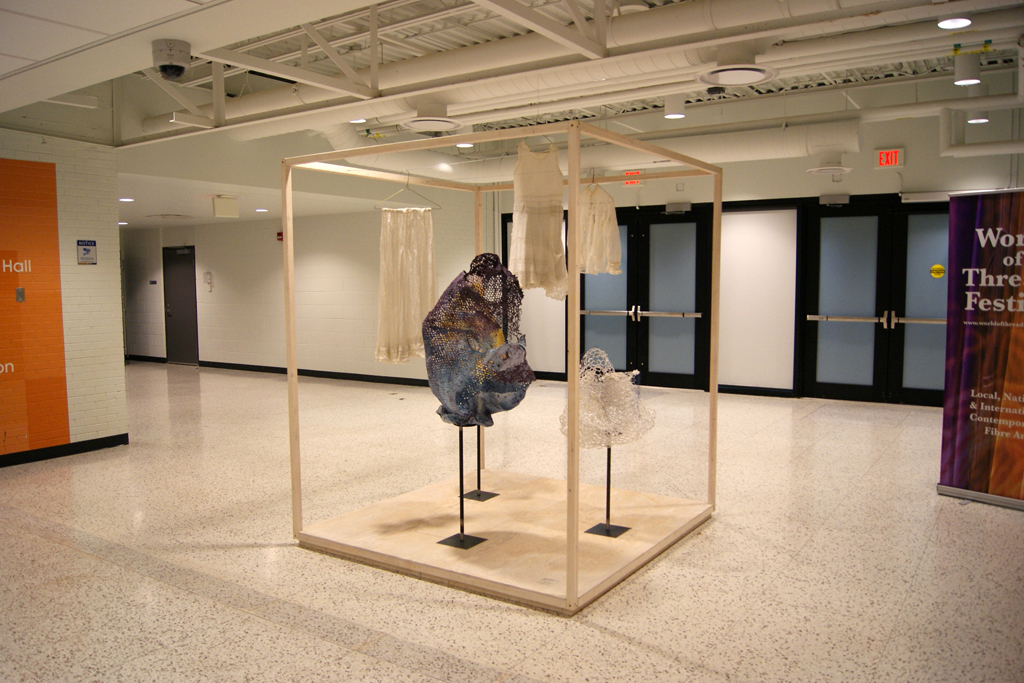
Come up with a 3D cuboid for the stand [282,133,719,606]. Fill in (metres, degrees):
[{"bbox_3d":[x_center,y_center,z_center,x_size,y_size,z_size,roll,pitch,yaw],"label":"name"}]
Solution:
[{"bbox_3d":[0.012,0.044,4.504,1.827,2.131,1.791,3,5,34],"label":"stand"}]

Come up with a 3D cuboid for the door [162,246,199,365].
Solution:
[{"bbox_3d":[-6.003,-0.630,13.929,0.930,2.110,0.055,2,5,34],"label":"door"}]

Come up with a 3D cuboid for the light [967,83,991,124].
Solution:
[{"bbox_3d":[4.763,-2.417,7.832,0.182,0.340,0.182,2,5,34],"label":"light"}]

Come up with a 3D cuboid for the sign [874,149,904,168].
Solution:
[{"bbox_3d":[4.294,-2.073,8.724,0.300,0.210,0.060,2,5,34],"label":"sign"}]

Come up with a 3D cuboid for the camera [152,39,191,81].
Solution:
[{"bbox_3d":[-1.459,-1.199,3.303,0.153,0.149,0.153,-2,5,-23],"label":"camera"}]

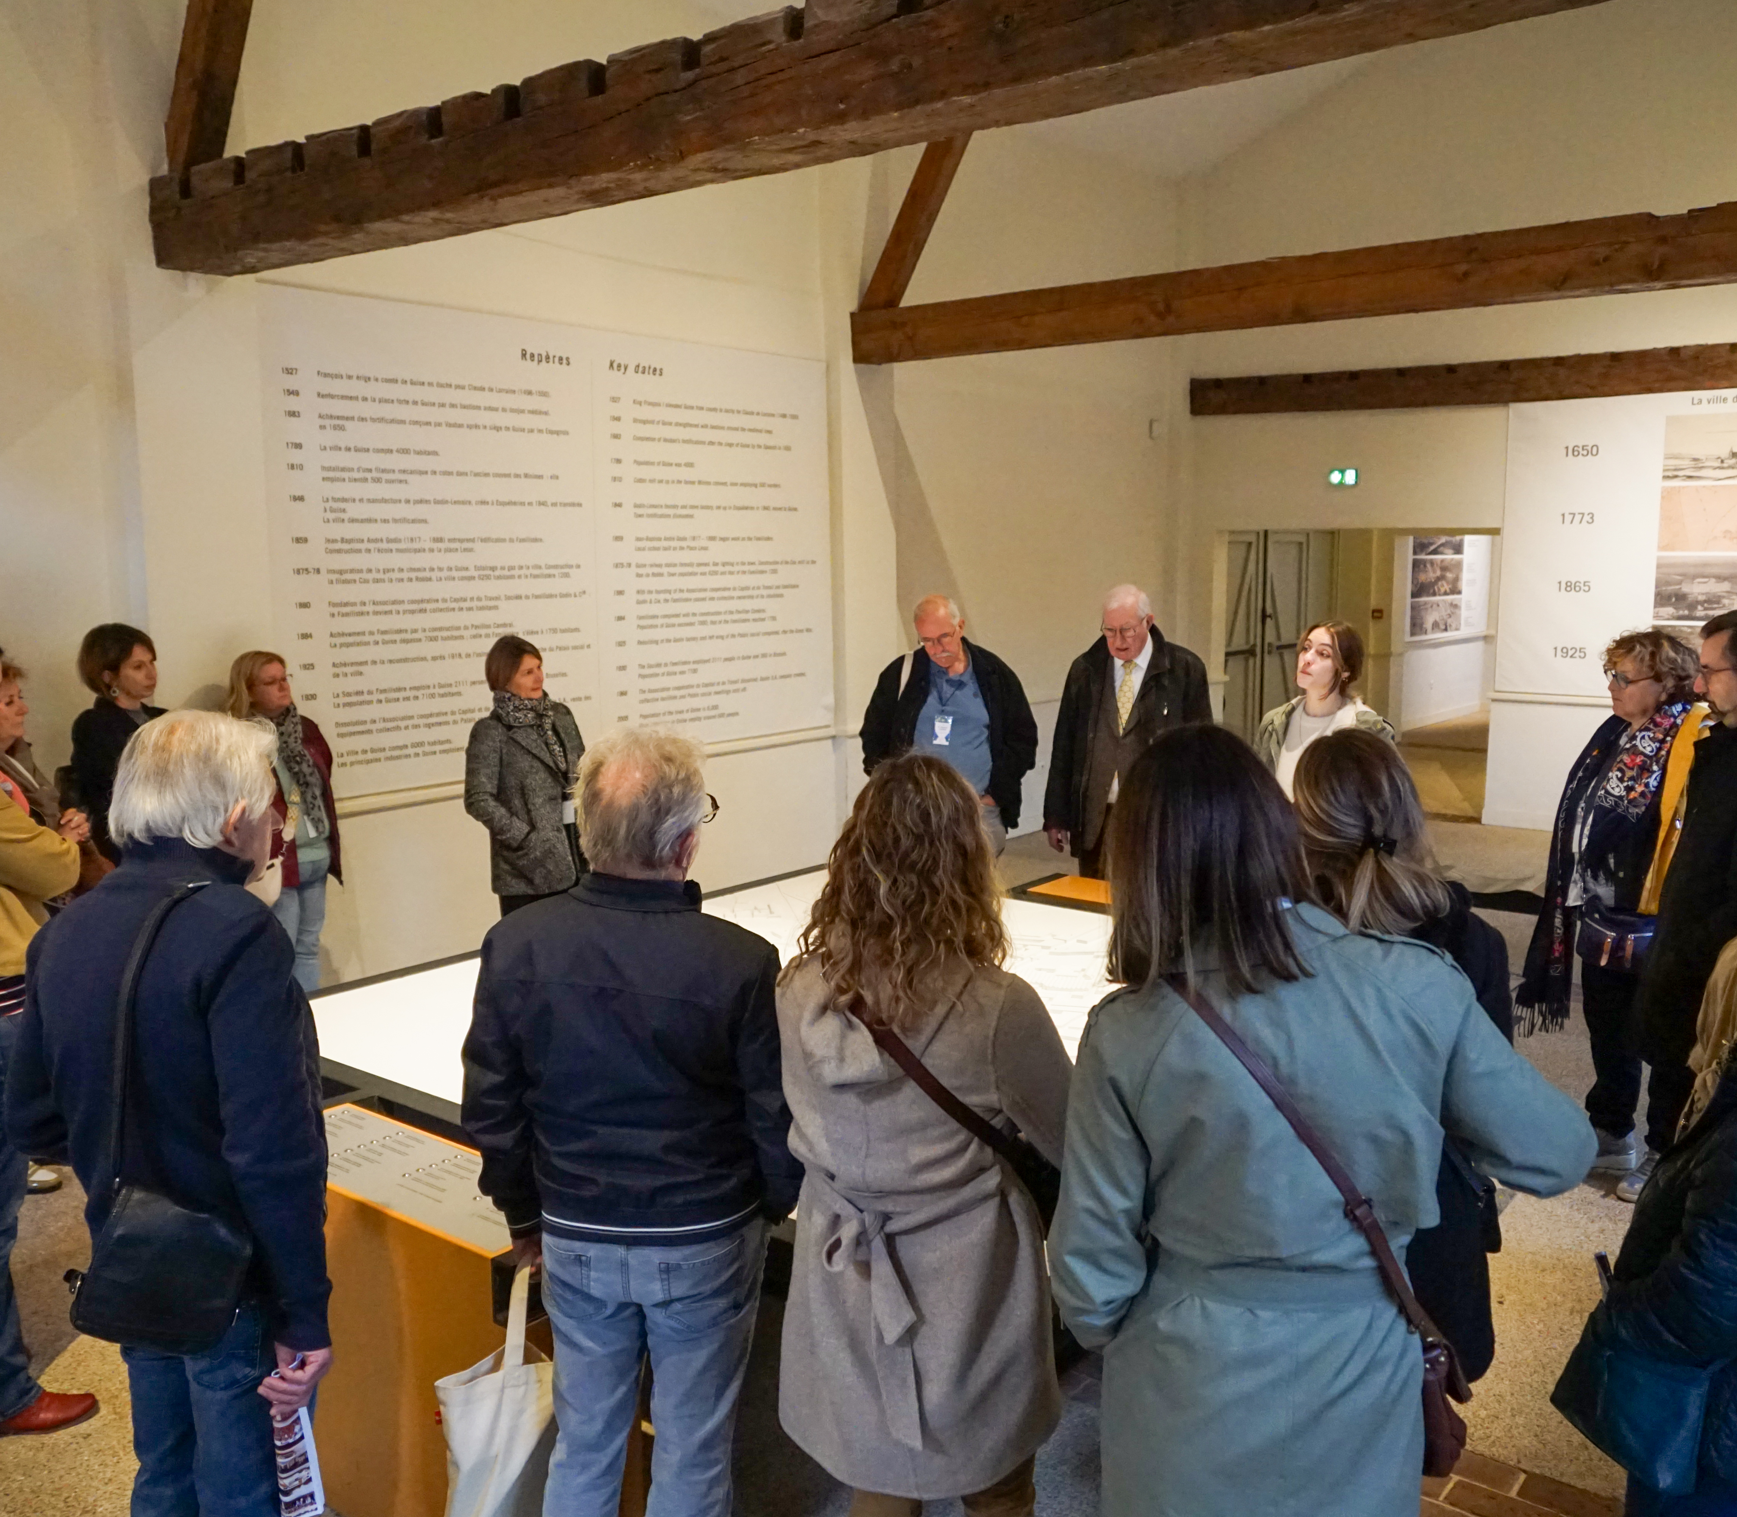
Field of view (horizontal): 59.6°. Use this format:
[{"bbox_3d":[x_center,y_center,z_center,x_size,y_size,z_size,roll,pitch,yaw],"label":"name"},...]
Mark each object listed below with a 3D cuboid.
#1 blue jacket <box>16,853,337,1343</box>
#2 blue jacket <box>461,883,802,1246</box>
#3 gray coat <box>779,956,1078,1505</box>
[{"bbox_3d":[-1.012,0.483,2.201,0.480,0.740,0.340,2,8,18],"label":"blue jacket"},{"bbox_3d":[-0.374,0.468,2.389,0.530,0.610,0.320,1,8,8],"label":"blue jacket"},{"bbox_3d":[0.082,0.683,2.305,0.460,0.880,0.350,2,8,14],"label":"gray coat"}]

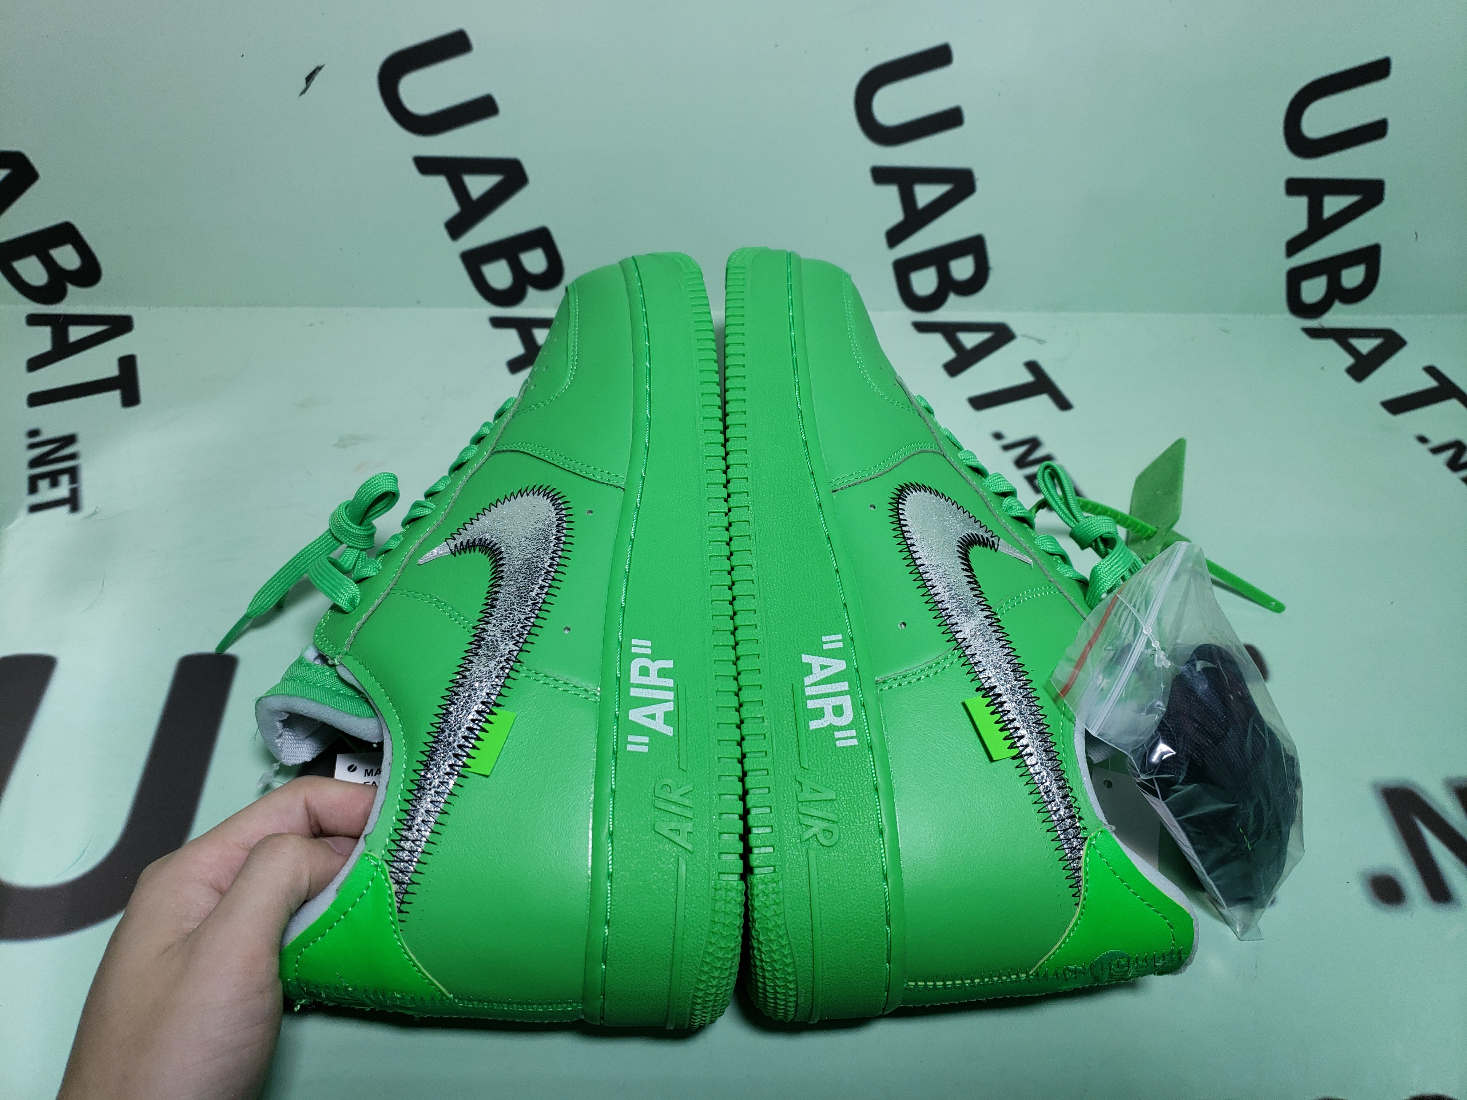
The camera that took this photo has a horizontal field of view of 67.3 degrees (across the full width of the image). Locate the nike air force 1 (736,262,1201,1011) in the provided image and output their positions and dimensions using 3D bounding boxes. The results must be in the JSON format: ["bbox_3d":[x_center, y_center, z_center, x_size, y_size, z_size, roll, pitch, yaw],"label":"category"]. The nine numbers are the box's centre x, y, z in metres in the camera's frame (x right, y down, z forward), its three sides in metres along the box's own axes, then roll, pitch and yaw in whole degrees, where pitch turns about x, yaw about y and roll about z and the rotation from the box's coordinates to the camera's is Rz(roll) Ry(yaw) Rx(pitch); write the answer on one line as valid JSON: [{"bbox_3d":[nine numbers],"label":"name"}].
[{"bbox_3d":[0.068,0.004,0.391,0.135,0.110,0.300,-5,58,1],"label":"nike air force 1"}]

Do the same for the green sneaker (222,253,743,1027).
[{"bbox_3d":[-0.078,0.005,0.385,0.140,0.110,0.300,4,57,-10],"label":"green sneaker"}]

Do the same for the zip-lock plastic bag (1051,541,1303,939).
[{"bbox_3d":[0.149,0.062,0.361,0.075,0.120,0.033,-42,21,-26],"label":"zip-lock plastic bag"}]

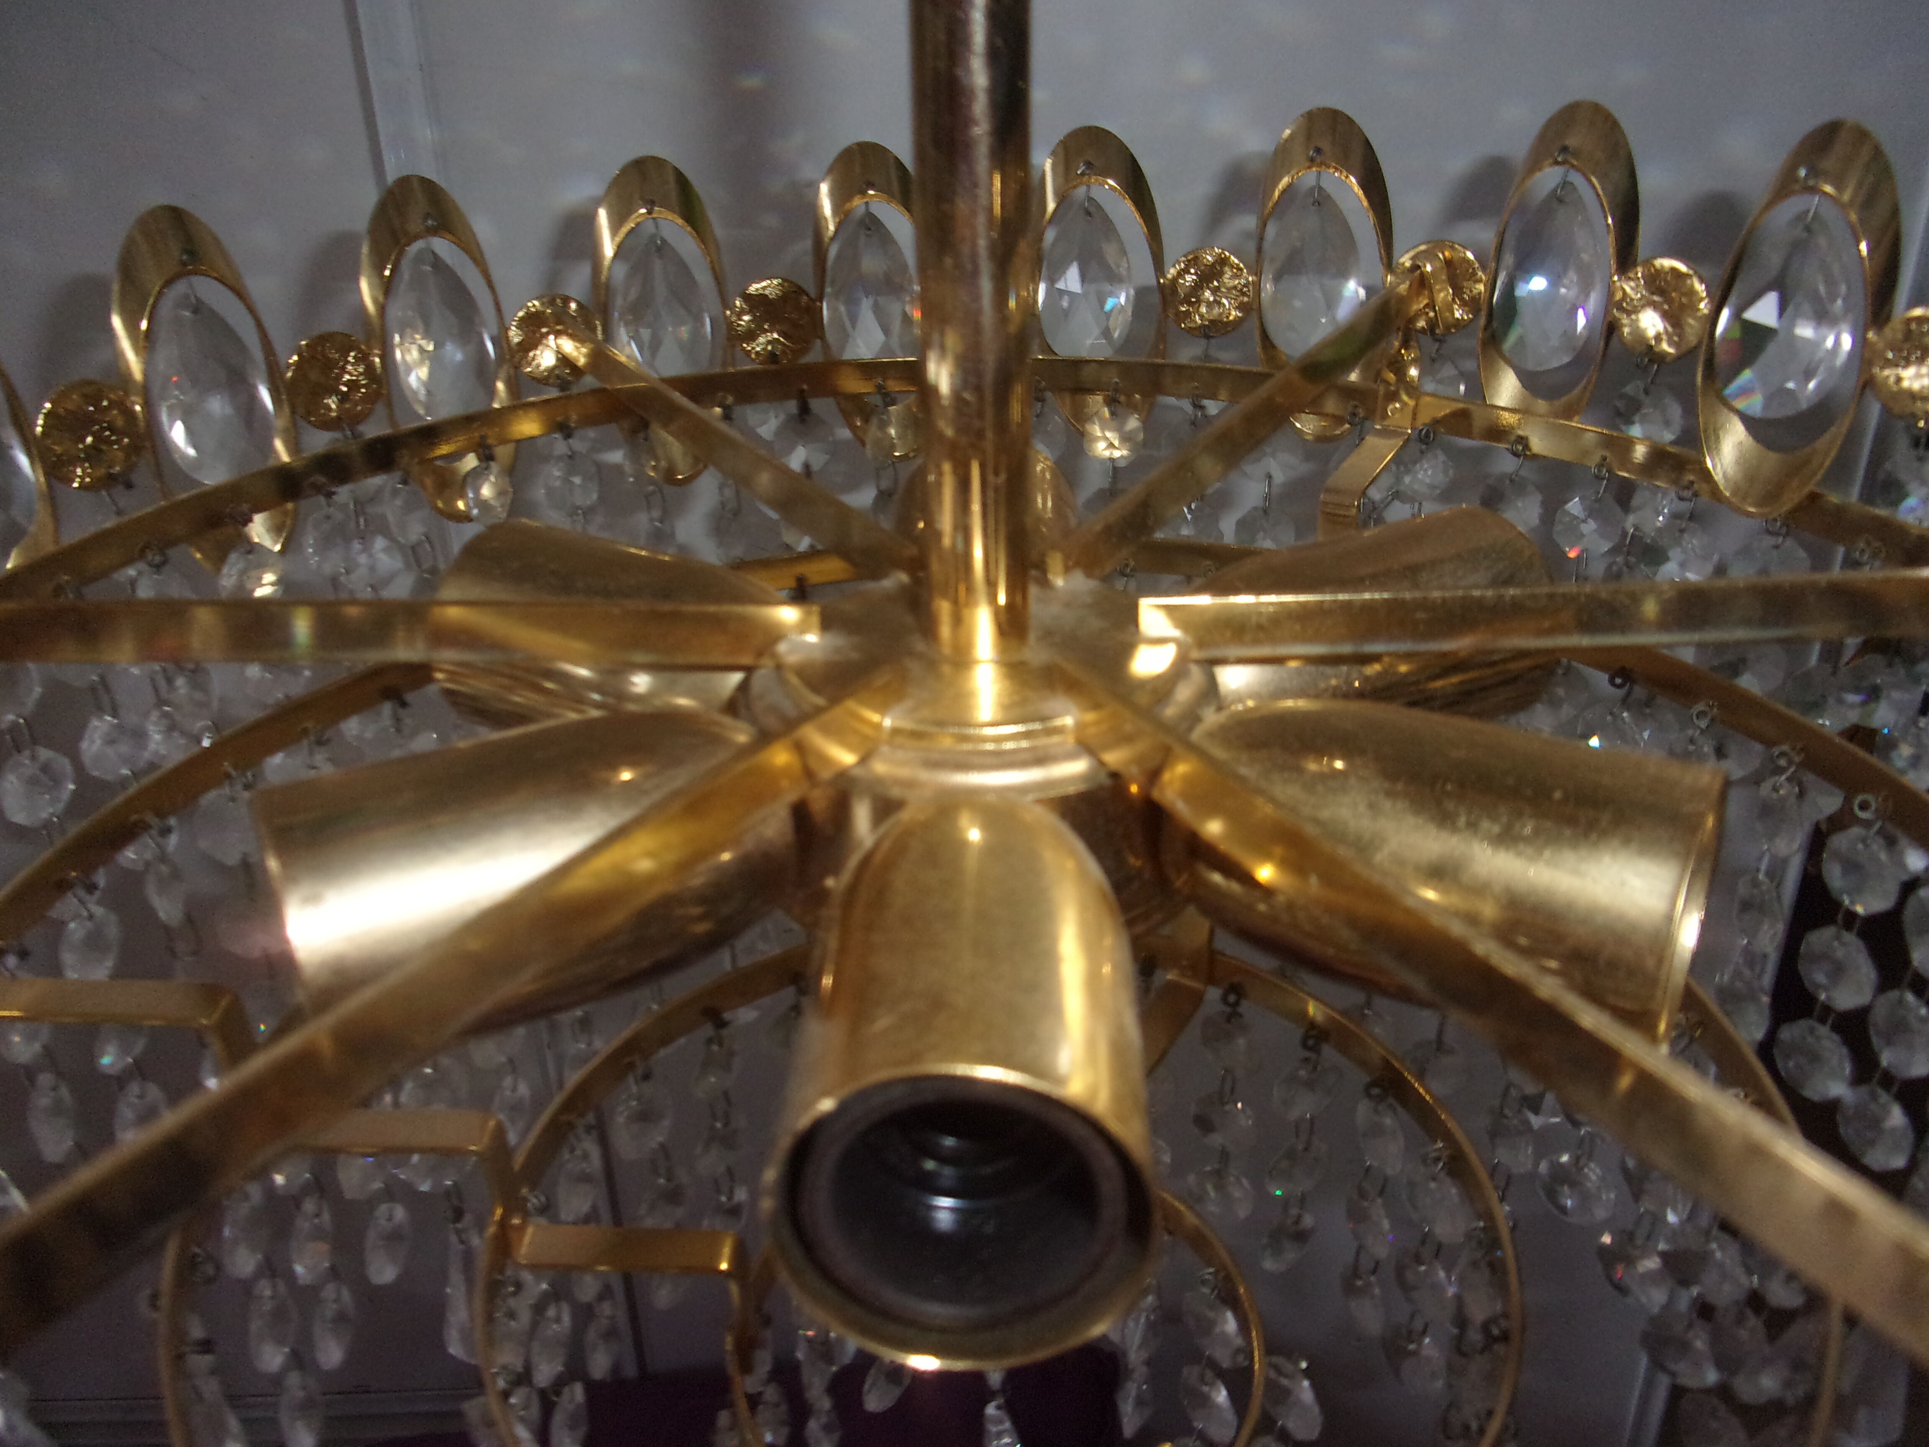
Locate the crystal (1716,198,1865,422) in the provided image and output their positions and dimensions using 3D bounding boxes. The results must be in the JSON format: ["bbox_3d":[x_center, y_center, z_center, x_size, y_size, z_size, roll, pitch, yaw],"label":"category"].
[{"bbox_3d":[0.152,-0.076,0.286,0.012,0.038,0.023,-22,33,-33],"label":"crystal"}]

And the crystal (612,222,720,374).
[{"bbox_3d":[-0.092,-0.126,0.472,0.031,0.051,0.014,-9,27,-19],"label":"crystal"}]

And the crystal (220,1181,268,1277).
[{"bbox_3d":[-0.104,0.074,0.227,0.007,0.014,0.014,-4,28,-3],"label":"crystal"}]

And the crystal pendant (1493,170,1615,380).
[{"bbox_3d":[0.162,-0.122,0.430,0.031,0.051,0.014,18,33,35],"label":"crystal pendant"}]

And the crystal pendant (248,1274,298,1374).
[{"bbox_3d":[-0.104,0.090,0.234,0.007,0.014,0.014,-5,28,-4],"label":"crystal pendant"}]

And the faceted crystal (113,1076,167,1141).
[{"bbox_3d":[-0.171,0.082,0.325,0.008,0.020,0.018,0,27,4],"label":"faceted crystal"}]

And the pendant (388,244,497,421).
[{"bbox_3d":[-0.150,-0.110,0.444,0.031,0.051,0.014,-17,30,-32],"label":"pendant"}]

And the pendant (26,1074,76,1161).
[{"bbox_3d":[-0.171,0.074,0.292,0.008,0.021,0.018,-4,27,-3],"label":"pendant"}]

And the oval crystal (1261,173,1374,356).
[{"bbox_3d":[0.076,-0.098,0.339,0.023,0.038,0.012,10,30,22],"label":"oval crystal"}]

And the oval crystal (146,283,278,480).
[{"bbox_3d":[-0.196,-0.086,0.405,0.014,0.051,0.031,18,27,35],"label":"oval crystal"}]

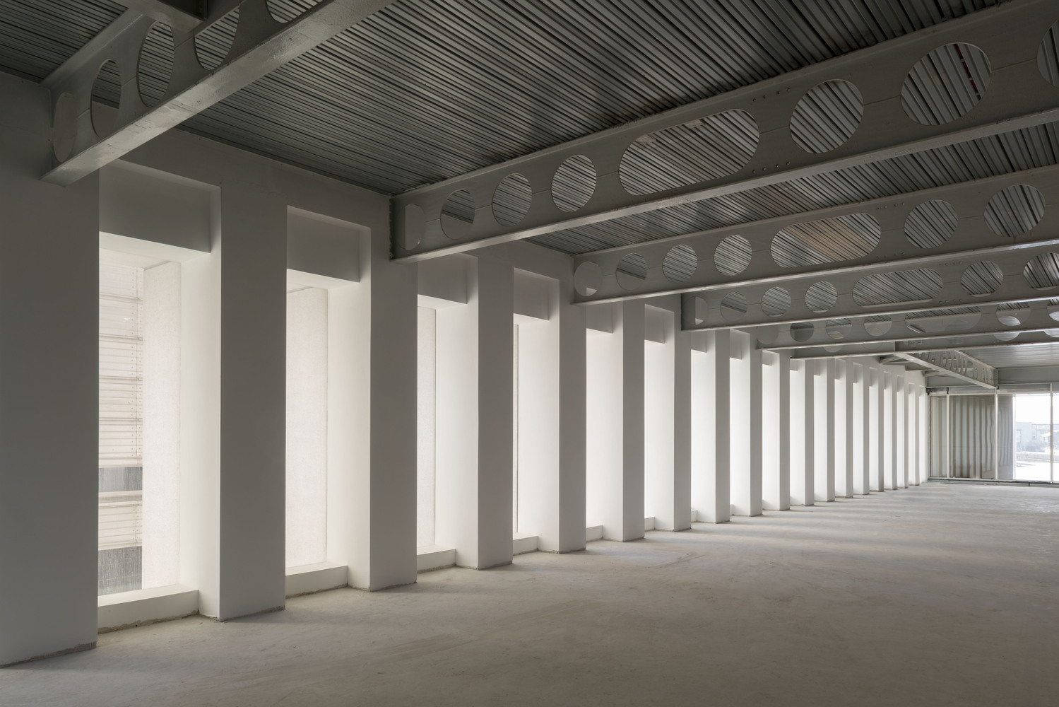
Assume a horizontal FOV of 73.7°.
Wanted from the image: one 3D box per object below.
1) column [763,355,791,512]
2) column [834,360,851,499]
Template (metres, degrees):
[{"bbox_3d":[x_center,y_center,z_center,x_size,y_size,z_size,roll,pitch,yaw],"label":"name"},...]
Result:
[{"bbox_3d":[5.210,1.550,15.365,0.725,3.664,0.592,-2,-3,41],"label":"column"},{"bbox_3d":[8.147,1.972,18.774,0.725,3.664,0.592,-2,-3,41],"label":"column"}]

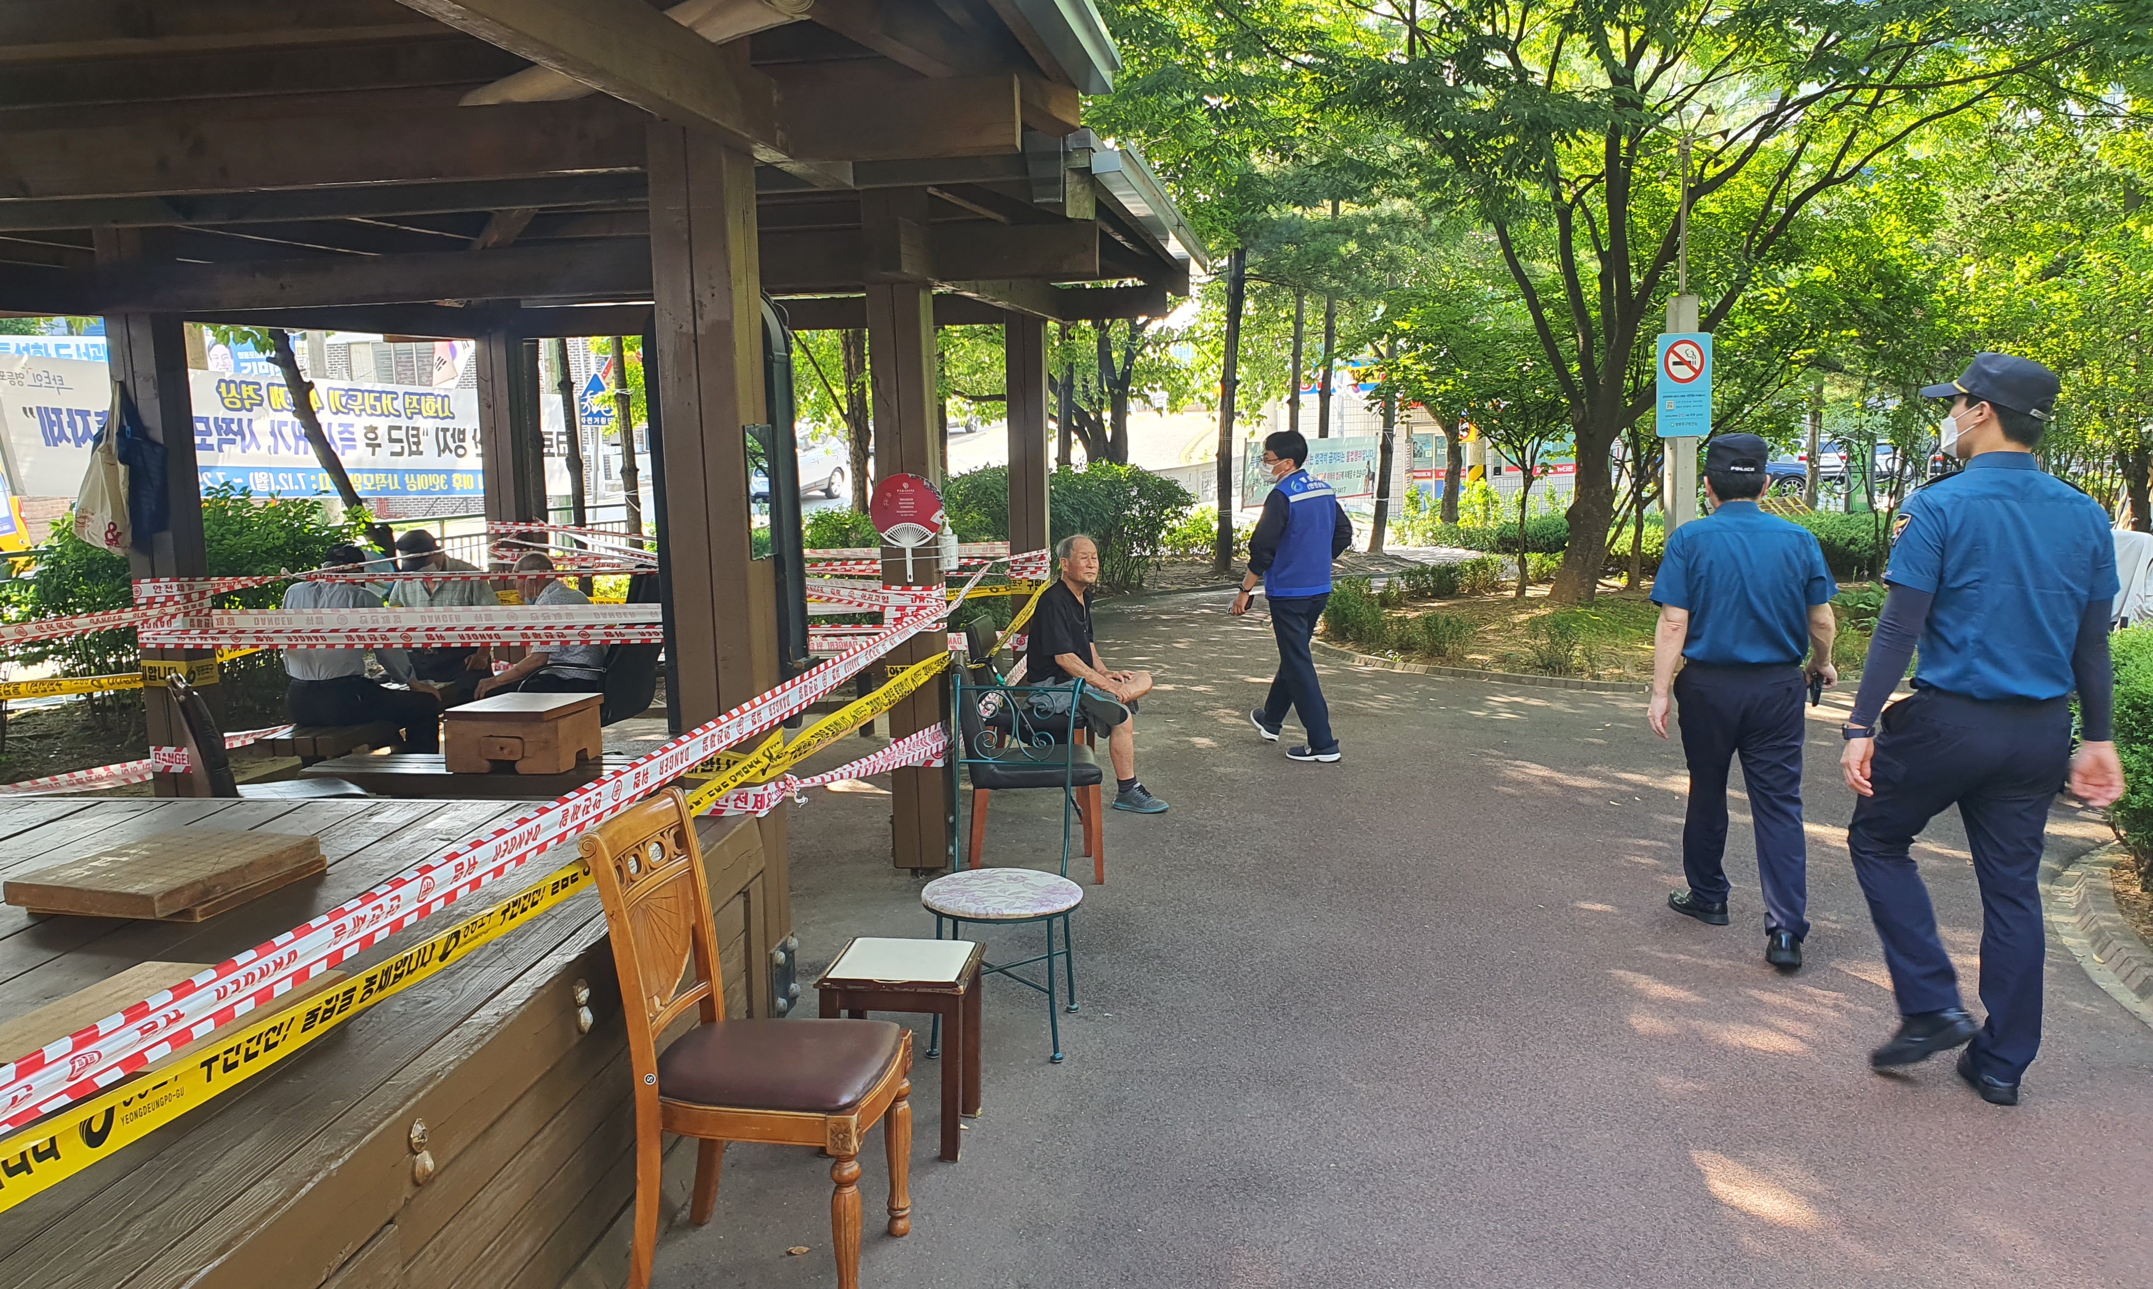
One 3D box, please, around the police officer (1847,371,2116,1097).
[{"bbox_3d":[2.257,0.234,4.051,0.620,1.810,0.480,-2,8,-6],"label":"police officer"}]

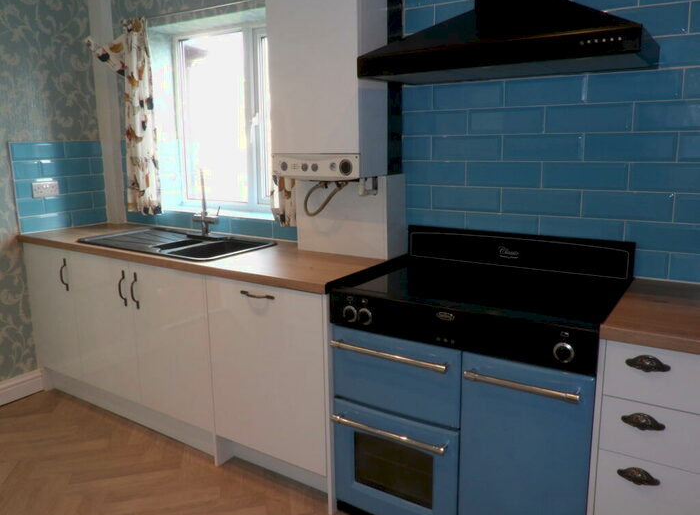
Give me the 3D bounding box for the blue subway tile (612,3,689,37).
[{"bbox_3d":[0.951,-0.770,1.867,0.300,0.100,0.010,6,13,34],"label":"blue subway tile"}]

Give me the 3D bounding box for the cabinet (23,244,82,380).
[{"bbox_3d":[-1.465,0.250,3.330,0.463,0.724,0.571,7,14,32],"label":"cabinet"}]

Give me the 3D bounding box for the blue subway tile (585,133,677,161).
[{"bbox_3d":[0.962,-0.377,1.940,0.300,0.100,0.010,6,13,34],"label":"blue subway tile"}]

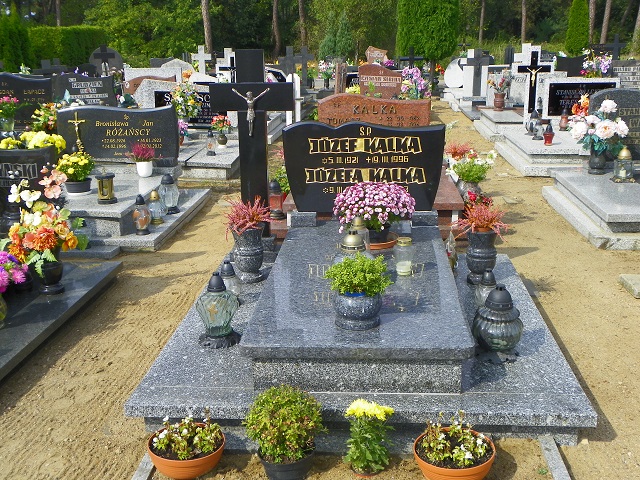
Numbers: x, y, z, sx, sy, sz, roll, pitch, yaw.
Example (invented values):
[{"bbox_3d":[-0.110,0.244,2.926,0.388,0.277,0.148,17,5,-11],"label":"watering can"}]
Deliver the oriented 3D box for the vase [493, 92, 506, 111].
[{"bbox_3d":[2.843,-2.185,11.686,0.198,0.262,0.198,0,16,4],"label":"vase"}]

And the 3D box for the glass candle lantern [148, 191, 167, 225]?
[{"bbox_3d":[-1.329,-0.271,5.999,0.159,0.258,0.159,0,16,4],"label":"glass candle lantern"}]

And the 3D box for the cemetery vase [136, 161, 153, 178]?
[{"bbox_3d":[-1.623,-0.656,6.854,0.149,0.136,0.149,0,16,4],"label":"cemetery vase"}]

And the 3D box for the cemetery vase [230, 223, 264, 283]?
[{"bbox_3d":[-0.408,0.072,4.355,0.190,0.330,0.190,0,17,4],"label":"cemetery vase"}]

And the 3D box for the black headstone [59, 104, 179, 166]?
[{"bbox_3d":[-1.945,-1.002,7.157,1.134,0.587,0.100,0,16,5],"label":"black headstone"}]

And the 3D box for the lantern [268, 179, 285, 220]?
[{"bbox_3d":[-0.356,-0.332,5.962,0.142,0.310,0.142,0,16,4],"label":"lantern"}]

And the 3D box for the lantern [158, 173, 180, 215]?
[{"bbox_3d":[-1.336,-0.419,6.562,0.186,0.347,0.186,0,16,5],"label":"lantern"}]

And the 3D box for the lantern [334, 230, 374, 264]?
[{"bbox_3d":[0.167,0.088,3.583,0.203,0.287,0.203,0,16,5],"label":"lantern"}]

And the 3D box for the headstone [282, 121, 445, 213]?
[{"bbox_3d":[0.271,-0.453,4.579,0.980,0.546,0.090,0,16,5],"label":"headstone"}]

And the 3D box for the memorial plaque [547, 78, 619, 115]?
[{"bbox_3d":[3.408,-1.839,9.633,0.957,0.523,0.107,0,16,4],"label":"memorial plaque"}]

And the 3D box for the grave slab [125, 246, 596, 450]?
[{"bbox_3d":[0.215,0.455,3.907,1.850,0.170,2.050,0,17,4],"label":"grave slab"}]

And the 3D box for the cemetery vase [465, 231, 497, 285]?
[{"bbox_3d":[0.929,0.090,4.250,0.177,0.312,0.177,0,17,4],"label":"cemetery vase"}]

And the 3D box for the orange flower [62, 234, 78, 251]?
[{"bbox_3d":[-1.518,0.015,4.500,0.095,0.092,0.085,-7,18,-20],"label":"orange flower"}]

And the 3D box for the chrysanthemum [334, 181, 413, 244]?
[{"bbox_3d":[0.311,-0.149,4.226,0.460,0.355,0.430,0,16,5],"label":"chrysanthemum"}]

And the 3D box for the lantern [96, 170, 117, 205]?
[{"bbox_3d":[-1.693,-0.431,5.862,0.160,0.259,0.160,0,16,4],"label":"lantern"}]

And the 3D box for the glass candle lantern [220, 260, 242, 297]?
[{"bbox_3d":[-0.505,0.227,4.082,0.145,0.228,0.145,0,16,4],"label":"glass candle lantern"}]

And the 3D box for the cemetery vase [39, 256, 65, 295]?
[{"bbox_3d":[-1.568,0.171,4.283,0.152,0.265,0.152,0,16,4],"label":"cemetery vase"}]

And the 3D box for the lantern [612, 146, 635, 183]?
[{"bbox_3d":[2.685,-0.675,6.530,0.205,0.300,0.205,0,16,5],"label":"lantern"}]

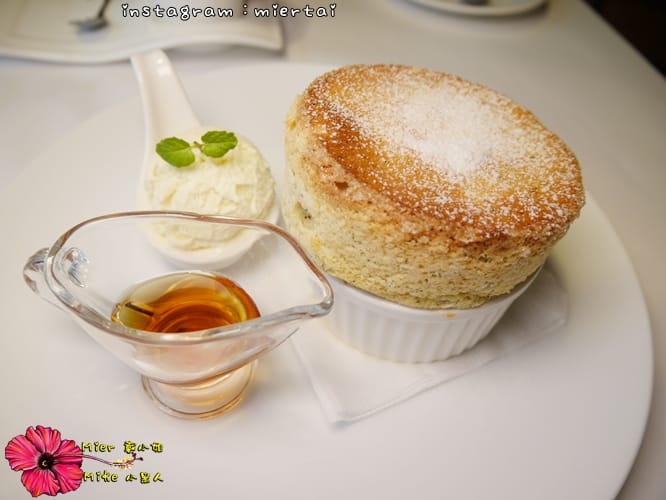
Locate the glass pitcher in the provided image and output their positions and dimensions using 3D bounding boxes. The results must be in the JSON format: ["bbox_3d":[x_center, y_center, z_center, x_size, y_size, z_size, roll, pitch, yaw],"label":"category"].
[{"bbox_3d":[-0.049,0.024,0.166,0.096,0.057,0.047,8,51,1],"label":"glass pitcher"}]

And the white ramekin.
[{"bbox_3d":[0.032,-0.005,0.208,0.098,0.041,0.098,7,51,0],"label":"white ramekin"}]

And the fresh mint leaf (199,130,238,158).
[{"bbox_3d":[-0.044,-0.040,0.191,0.015,0.004,0.012,6,75,-8],"label":"fresh mint leaf"}]

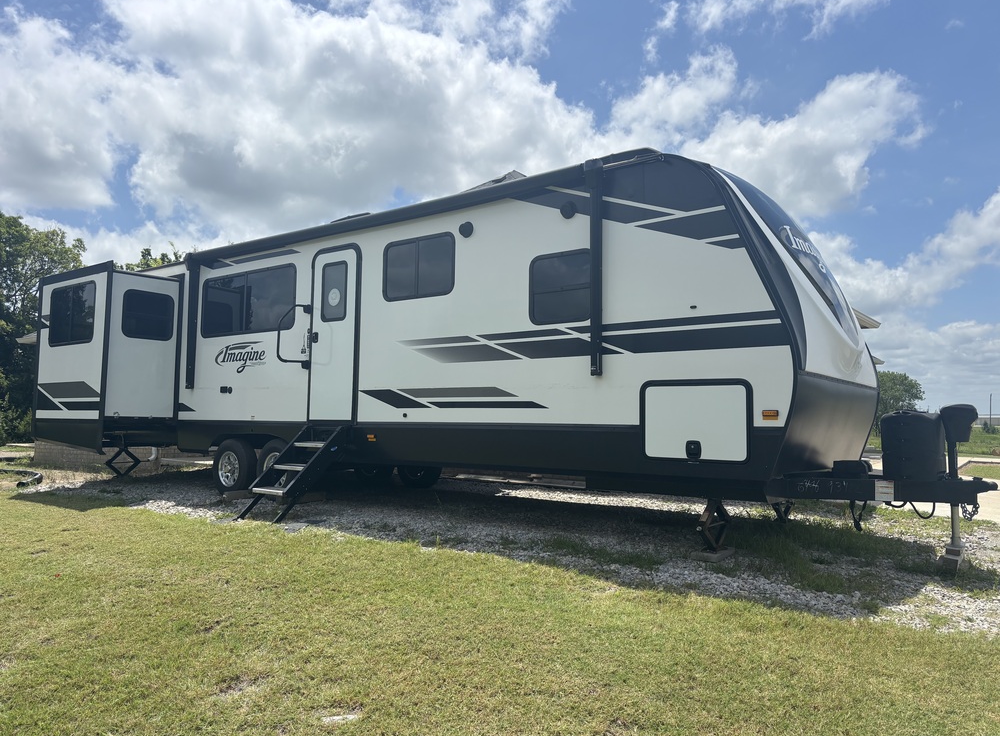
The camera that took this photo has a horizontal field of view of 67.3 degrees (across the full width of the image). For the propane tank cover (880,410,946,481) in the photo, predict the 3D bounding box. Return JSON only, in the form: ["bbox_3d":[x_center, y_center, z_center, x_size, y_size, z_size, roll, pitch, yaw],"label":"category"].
[{"bbox_3d":[3.068,0.566,5.574,0.370,0.521,0.630,-3,-5,37],"label":"propane tank cover"}]

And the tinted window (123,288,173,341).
[{"bbox_3d":[-4.352,-0.649,9.346,0.050,0.593,0.650,-3,-5,37],"label":"tinted window"}]

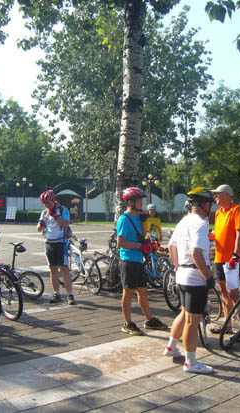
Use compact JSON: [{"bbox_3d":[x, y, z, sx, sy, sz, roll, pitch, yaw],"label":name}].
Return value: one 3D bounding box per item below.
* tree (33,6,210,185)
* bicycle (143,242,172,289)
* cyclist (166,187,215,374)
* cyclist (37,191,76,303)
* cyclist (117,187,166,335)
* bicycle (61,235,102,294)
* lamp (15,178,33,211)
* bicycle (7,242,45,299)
[{"bbox_3d":[0.111,-6.821,33.000,13.000,16.200,12.000,0,0,0],"label":"tree"},{"bbox_3d":[0.530,1.100,8.700,1.700,1.030,0.580,0,0,-44],"label":"bicycle"},{"bbox_3d":[0.705,0.730,4.450,0.450,1.760,0.550,0,0,-40],"label":"cyclist"},{"bbox_3d":[-1.020,0.666,7.150,0.600,1.790,0.480,0,0,18],"label":"cyclist"},{"bbox_3d":[0.280,0.668,5.600,0.560,1.800,0.520,0,0,22],"label":"cyclist"},{"bbox_3d":[-0.750,1.057,8.280,0.580,1.000,1.680,0,0,-30],"label":"bicycle"},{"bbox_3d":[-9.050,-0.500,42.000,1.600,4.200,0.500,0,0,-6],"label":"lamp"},{"bbox_3d":[-1.950,1.040,7.420,1.500,1.040,0.550,0,0,0],"label":"bicycle"}]

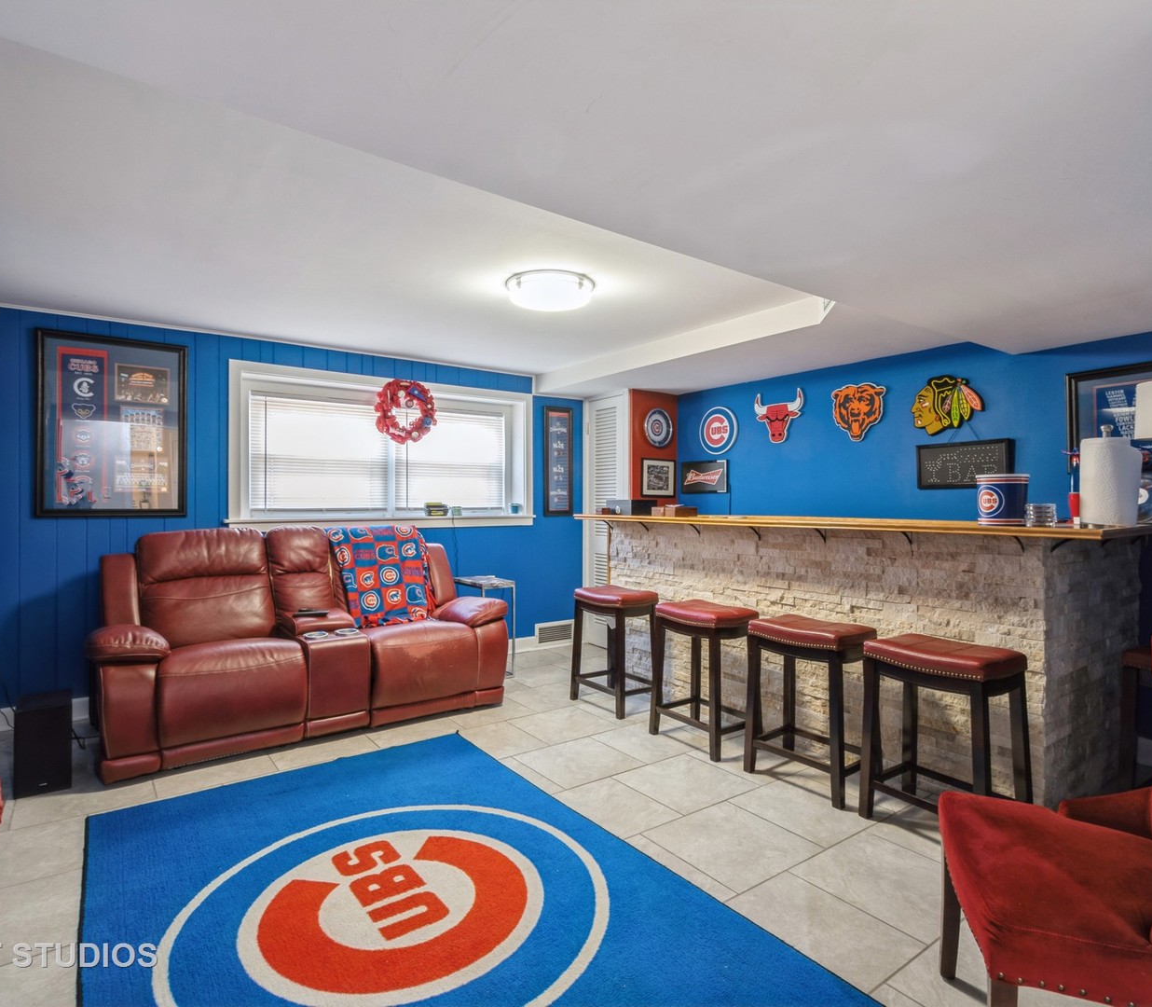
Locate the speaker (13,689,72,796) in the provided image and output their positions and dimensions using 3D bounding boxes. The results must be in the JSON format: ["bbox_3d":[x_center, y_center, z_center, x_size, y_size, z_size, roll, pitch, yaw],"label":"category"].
[{"bbox_3d":[-2.249,1.003,2.664,0.180,0.350,0.271,0,0,-35],"label":"speaker"}]

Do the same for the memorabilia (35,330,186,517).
[{"bbox_3d":[-2.559,-0.423,3.492,0.682,0.994,0.040,0,0,-35],"label":"memorabilia"}]

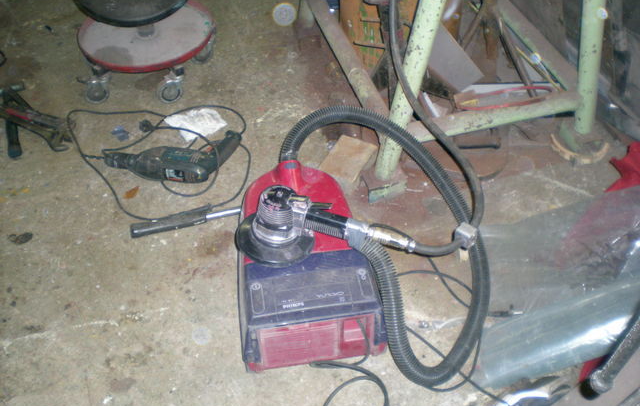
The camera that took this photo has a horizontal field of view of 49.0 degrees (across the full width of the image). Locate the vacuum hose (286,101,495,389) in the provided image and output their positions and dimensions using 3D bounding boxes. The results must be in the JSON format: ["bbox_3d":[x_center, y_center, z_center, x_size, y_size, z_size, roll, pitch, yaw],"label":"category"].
[{"bbox_3d":[0.170,0.047,1.481,0.394,0.265,0.640,-11,48,-9],"label":"vacuum hose"}]

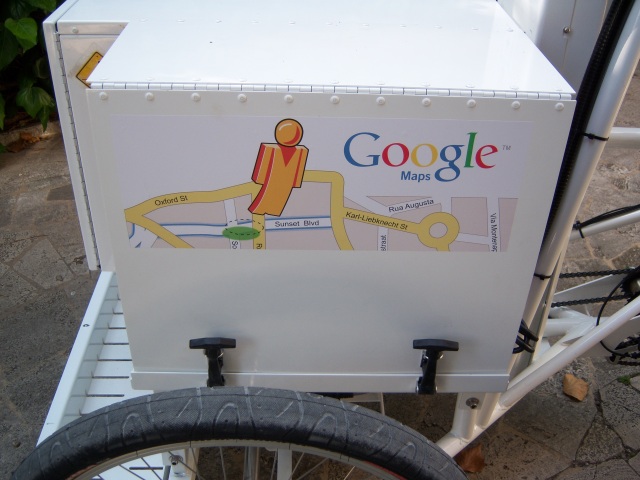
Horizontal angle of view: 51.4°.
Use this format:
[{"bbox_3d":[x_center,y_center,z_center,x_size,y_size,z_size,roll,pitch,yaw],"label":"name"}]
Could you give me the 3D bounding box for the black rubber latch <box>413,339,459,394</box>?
[{"bbox_3d":[0.155,0.175,0.932,0.063,0.105,0.035,1,33,-2],"label":"black rubber latch"}]

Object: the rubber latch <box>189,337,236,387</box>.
[{"bbox_3d":[-0.144,0.171,0.921,0.063,0.105,0.035,1,33,-2],"label":"rubber latch"}]

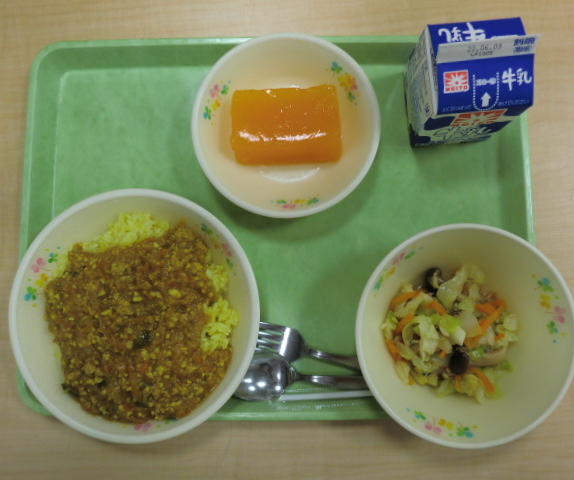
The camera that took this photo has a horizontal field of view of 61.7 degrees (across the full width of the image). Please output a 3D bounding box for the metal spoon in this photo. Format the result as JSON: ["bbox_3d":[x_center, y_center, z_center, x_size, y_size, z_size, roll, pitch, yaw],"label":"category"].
[{"bbox_3d":[0.037,0.096,0.329,0.172,0.020,0.036,2,85,1],"label":"metal spoon"}]

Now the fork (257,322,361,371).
[{"bbox_3d":[0.035,0.080,0.332,0.175,0.018,0.025,11,85,2],"label":"fork"}]

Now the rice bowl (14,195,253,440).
[{"bbox_3d":[-0.092,0.047,0.318,0.152,0.057,0.152,0,85,1],"label":"rice bowl"}]

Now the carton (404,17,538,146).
[{"bbox_3d":[0.117,-0.104,0.313,0.057,0.087,0.057,-6,84,1],"label":"carton"}]

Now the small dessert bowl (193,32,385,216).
[{"bbox_3d":[0.000,-0.074,0.336,0.125,0.041,0.125,0,85,1],"label":"small dessert bowl"}]

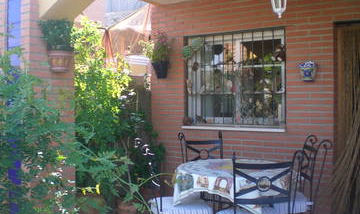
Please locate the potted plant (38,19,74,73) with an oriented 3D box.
[{"bbox_3d":[-1.000,-0.498,3.200,0.260,0.420,0.270,0,1,0],"label":"potted plant"}]

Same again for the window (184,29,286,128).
[{"bbox_3d":[0.590,-0.317,4.514,1.210,1.070,0.120,0,1,31],"label":"window"}]

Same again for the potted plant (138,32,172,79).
[{"bbox_3d":[-0.305,-0.640,4.820,0.360,0.580,0.320,0,1,31],"label":"potted plant"}]

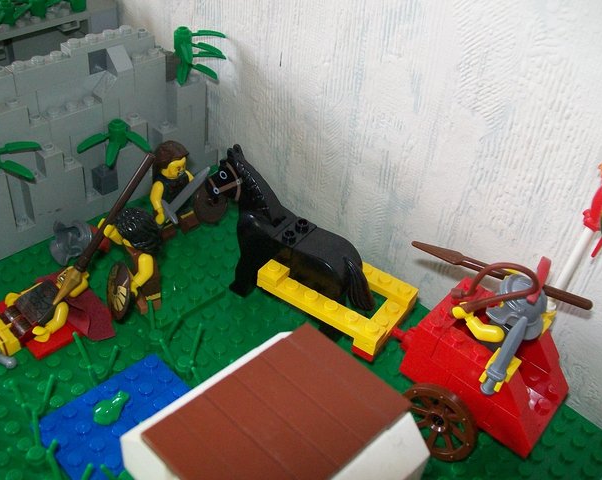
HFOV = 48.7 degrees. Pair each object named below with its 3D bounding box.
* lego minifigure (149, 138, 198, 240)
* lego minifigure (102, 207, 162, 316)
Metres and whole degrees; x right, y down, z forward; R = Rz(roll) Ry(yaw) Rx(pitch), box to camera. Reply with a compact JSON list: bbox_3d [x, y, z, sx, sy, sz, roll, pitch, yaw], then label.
[{"bbox_3d":[-0.051,-0.020,0.278,0.025,0.042,0.018,-18,44,-29],"label":"lego minifigure"},{"bbox_3d":[-0.061,0.008,0.241,0.020,0.042,0.025,-20,45,-31],"label":"lego minifigure"}]

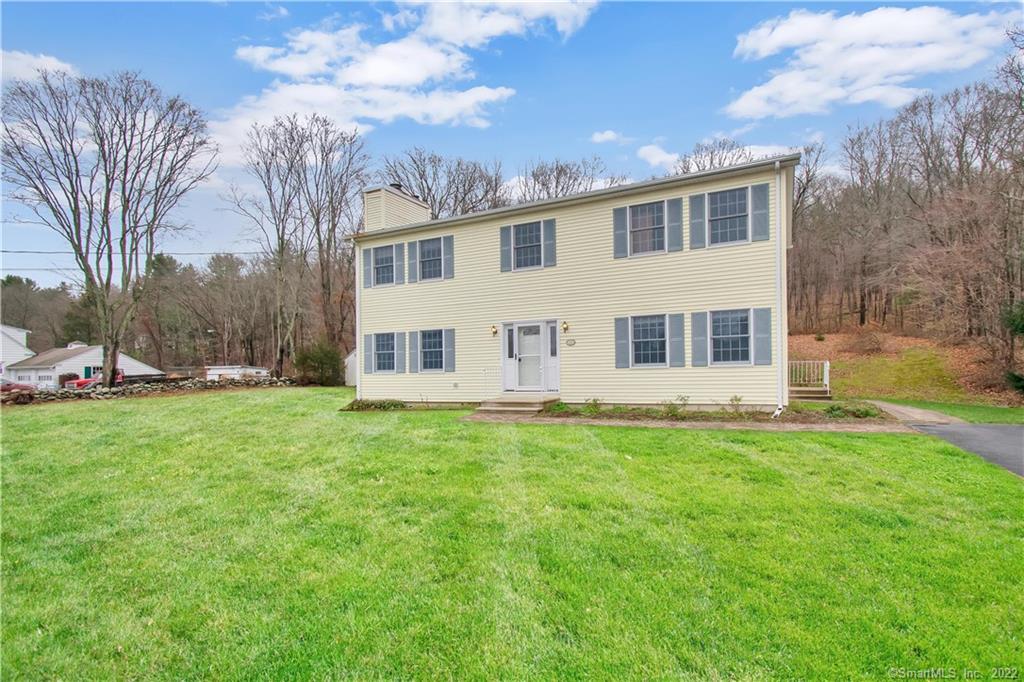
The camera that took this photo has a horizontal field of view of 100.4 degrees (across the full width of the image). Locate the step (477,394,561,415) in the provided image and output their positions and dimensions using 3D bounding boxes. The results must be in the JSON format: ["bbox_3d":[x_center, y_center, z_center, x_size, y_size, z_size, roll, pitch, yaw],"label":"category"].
[{"bbox_3d":[0.210,1.790,11.850,1.850,0.330,1.900,-2,-2,23],"label":"step"}]

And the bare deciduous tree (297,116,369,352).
[{"bbox_3d":[-15.100,-7.700,36.000,7.000,22.500,7.000,-1,-2,0],"label":"bare deciduous tree"}]

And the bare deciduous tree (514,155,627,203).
[{"bbox_3d":[5.500,-7.600,40.000,9.500,20.000,9.500,-1,-2,0],"label":"bare deciduous tree"}]

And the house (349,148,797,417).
[{"bbox_3d":[2.101,-1.944,16.672,13.400,8.000,8.900,-2,-2,23],"label":"house"}]

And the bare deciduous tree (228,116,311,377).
[{"bbox_3d":[-19.300,-7.300,34.000,6.500,21.000,6.500,-1,-2,0],"label":"bare deciduous tree"}]

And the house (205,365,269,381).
[{"bbox_3d":[-33.900,4.500,53.700,6.500,3.000,6.000,-2,-2,18],"label":"house"}]

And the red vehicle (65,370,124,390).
[{"bbox_3d":[-39.000,3.700,40.000,1.850,1.850,4.400,-2,-2,24],"label":"red vehicle"}]

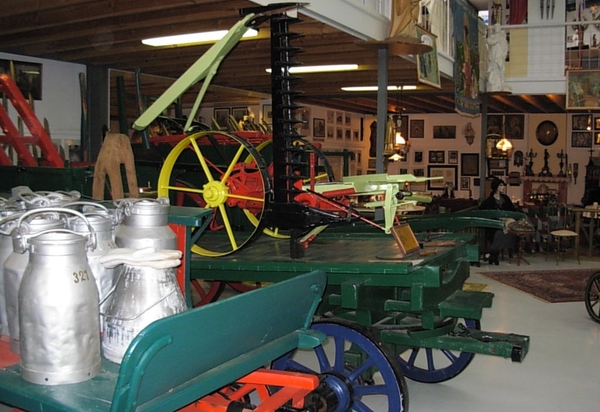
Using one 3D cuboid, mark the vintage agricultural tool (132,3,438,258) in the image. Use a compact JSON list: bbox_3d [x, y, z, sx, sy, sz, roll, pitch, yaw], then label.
[{"bbox_3d":[-0.029,-0.482,4.583,2.017,1.581,1.340,3,5,24],"label":"vintage agricultural tool"}]

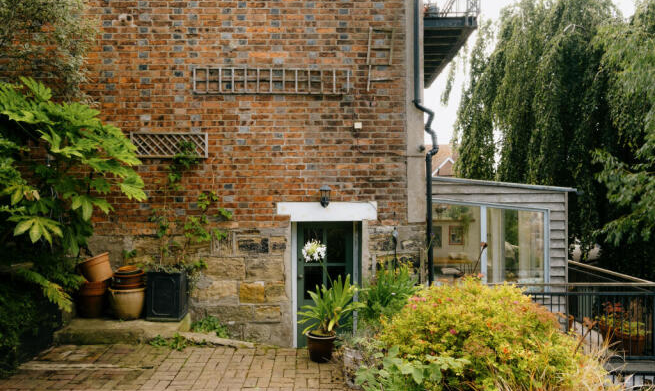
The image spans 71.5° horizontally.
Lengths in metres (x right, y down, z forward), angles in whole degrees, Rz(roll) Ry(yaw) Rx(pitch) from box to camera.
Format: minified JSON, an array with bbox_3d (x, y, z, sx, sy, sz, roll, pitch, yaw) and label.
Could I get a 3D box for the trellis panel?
[{"bbox_3d":[-1.813,-0.567,5.219,0.895,0.298,0.040,-1,0,-2],"label":"trellis panel"}]

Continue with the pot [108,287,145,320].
[{"bbox_3d":[-2.195,1.173,4.975,0.398,0.323,0.398,-1,0,-2],"label":"pot"}]

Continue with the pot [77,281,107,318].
[{"bbox_3d":[-2.590,1.165,5.025,0.333,0.343,0.333,-1,0,-2],"label":"pot"}]

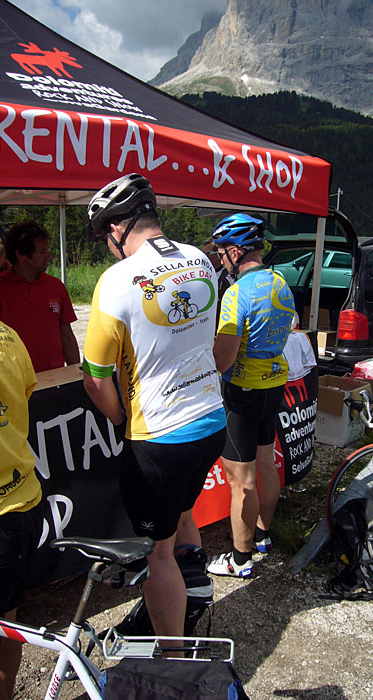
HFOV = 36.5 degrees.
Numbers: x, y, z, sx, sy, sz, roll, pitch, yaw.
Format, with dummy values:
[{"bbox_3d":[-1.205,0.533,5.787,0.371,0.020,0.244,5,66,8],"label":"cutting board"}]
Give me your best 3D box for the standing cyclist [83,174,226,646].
[{"bbox_3d":[-0.124,0.350,2.187,0.544,1.891,0.525,-9,16,-37],"label":"standing cyclist"}]

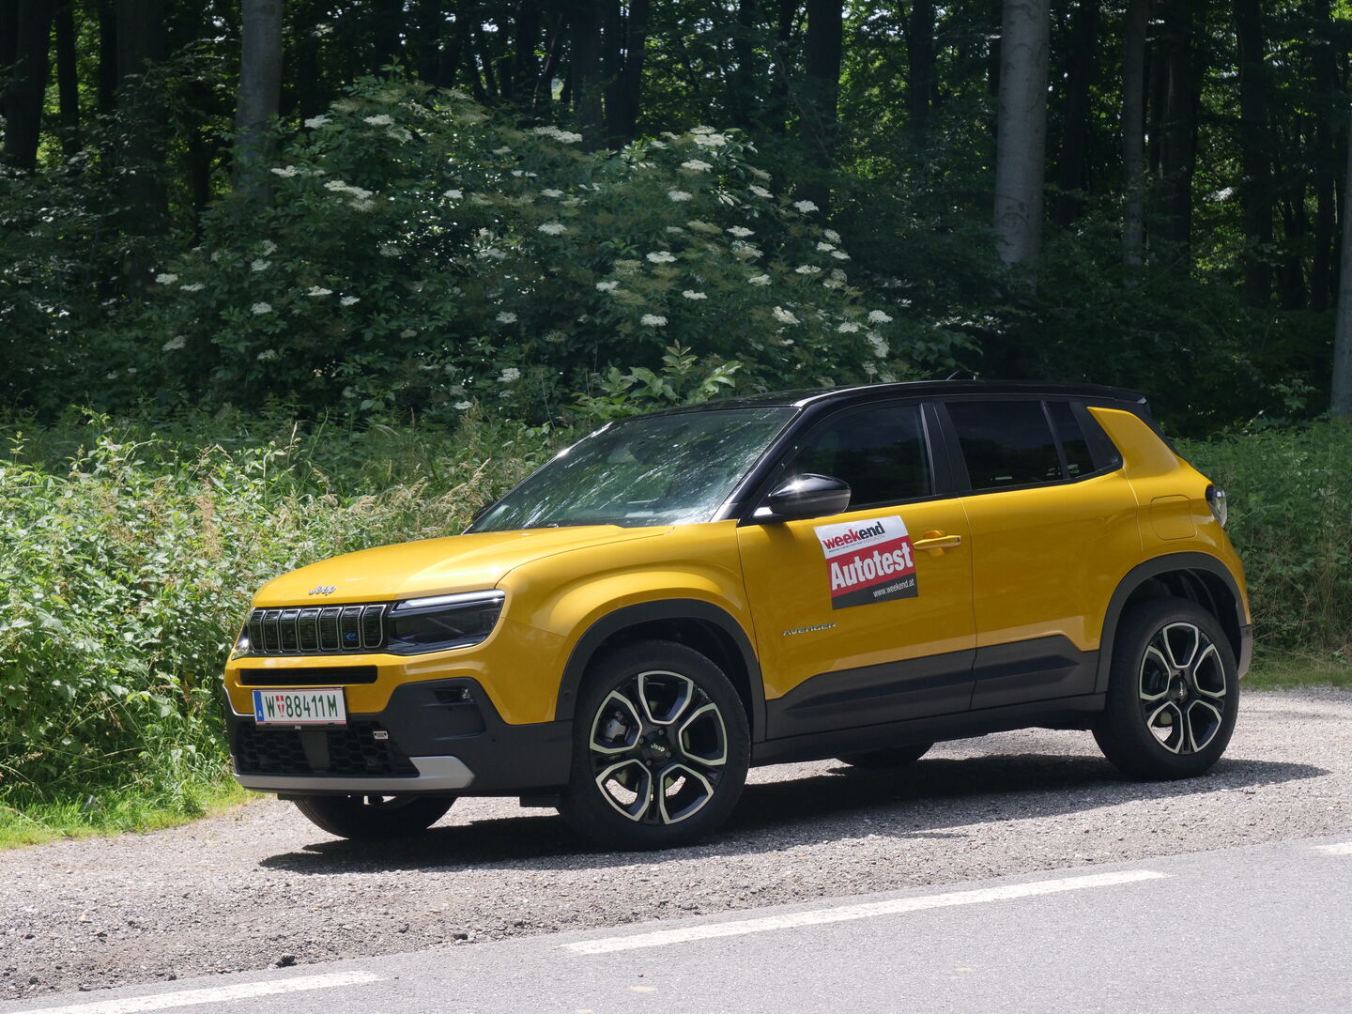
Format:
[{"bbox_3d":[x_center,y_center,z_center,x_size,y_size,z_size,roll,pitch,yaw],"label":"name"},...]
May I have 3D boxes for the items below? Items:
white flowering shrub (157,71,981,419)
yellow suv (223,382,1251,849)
[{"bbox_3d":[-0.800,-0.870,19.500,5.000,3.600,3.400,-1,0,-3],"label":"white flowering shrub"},{"bbox_3d":[0.300,0.339,11.477,4.080,1.530,1.800,-3,-1,-41],"label":"yellow suv"}]

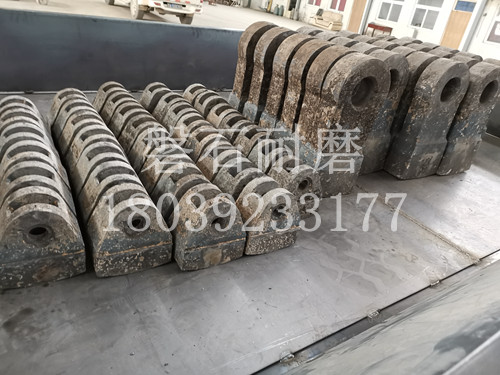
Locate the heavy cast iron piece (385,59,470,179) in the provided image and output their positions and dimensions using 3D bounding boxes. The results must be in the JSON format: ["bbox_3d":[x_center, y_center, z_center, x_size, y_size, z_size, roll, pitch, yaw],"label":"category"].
[{"bbox_3d":[0.863,-0.328,1.884,0.261,0.566,0.122,-8,33,-29],"label":"heavy cast iron piece"}]

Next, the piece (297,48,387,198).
[{"bbox_3d":[0.403,-0.257,1.713,0.278,0.628,0.124,-9,34,-32],"label":"piece"}]

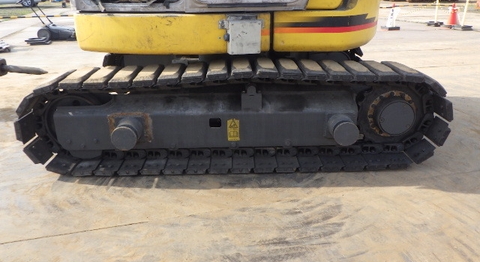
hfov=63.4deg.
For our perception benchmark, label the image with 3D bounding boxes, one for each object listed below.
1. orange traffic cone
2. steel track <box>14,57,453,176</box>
[{"bbox_3d":[6.300,-3.400,11.427,0.390,0.700,0.390,-1,21,0],"label":"orange traffic cone"},{"bbox_3d":[-0.039,-0.109,2.738,2.855,0.690,0.455,-1,21,0],"label":"steel track"}]

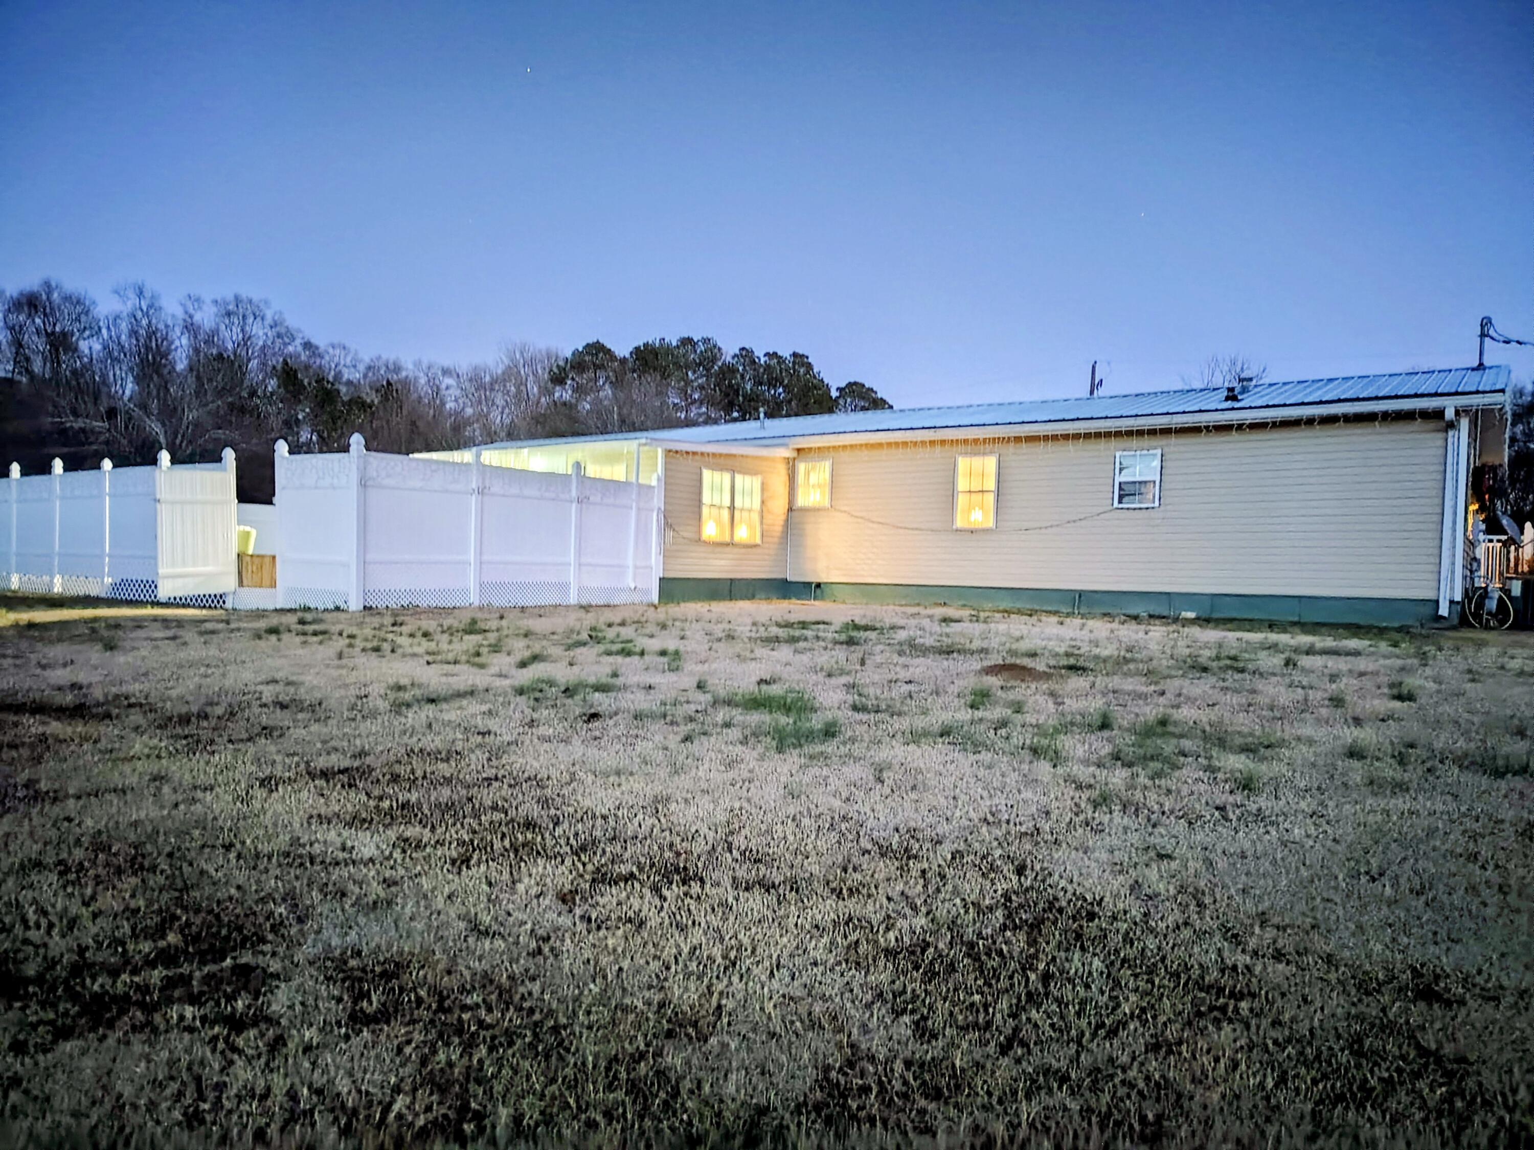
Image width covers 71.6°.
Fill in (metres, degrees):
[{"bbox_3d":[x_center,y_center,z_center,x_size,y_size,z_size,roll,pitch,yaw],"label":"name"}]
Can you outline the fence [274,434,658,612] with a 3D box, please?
[{"bbox_3d":[-4.200,-0.666,16.159,1.891,2.211,5.703,2,0,36],"label":"fence"}]

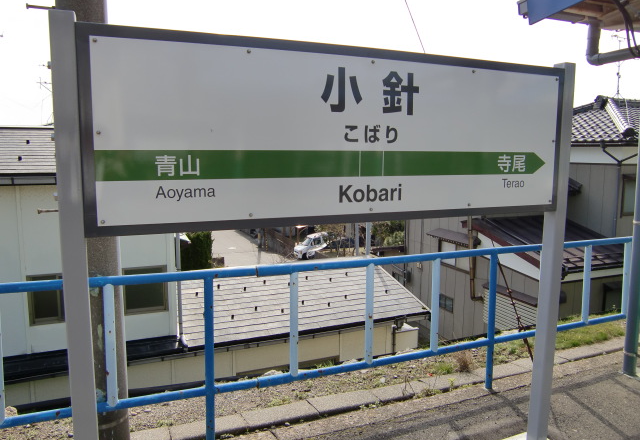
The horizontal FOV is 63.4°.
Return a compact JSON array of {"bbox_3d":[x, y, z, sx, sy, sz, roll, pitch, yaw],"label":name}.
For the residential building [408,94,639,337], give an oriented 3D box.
[{"bbox_3d":[8.610,-0.161,18.125,9.700,8.700,8.200,-3,9,-23],"label":"residential building"}]

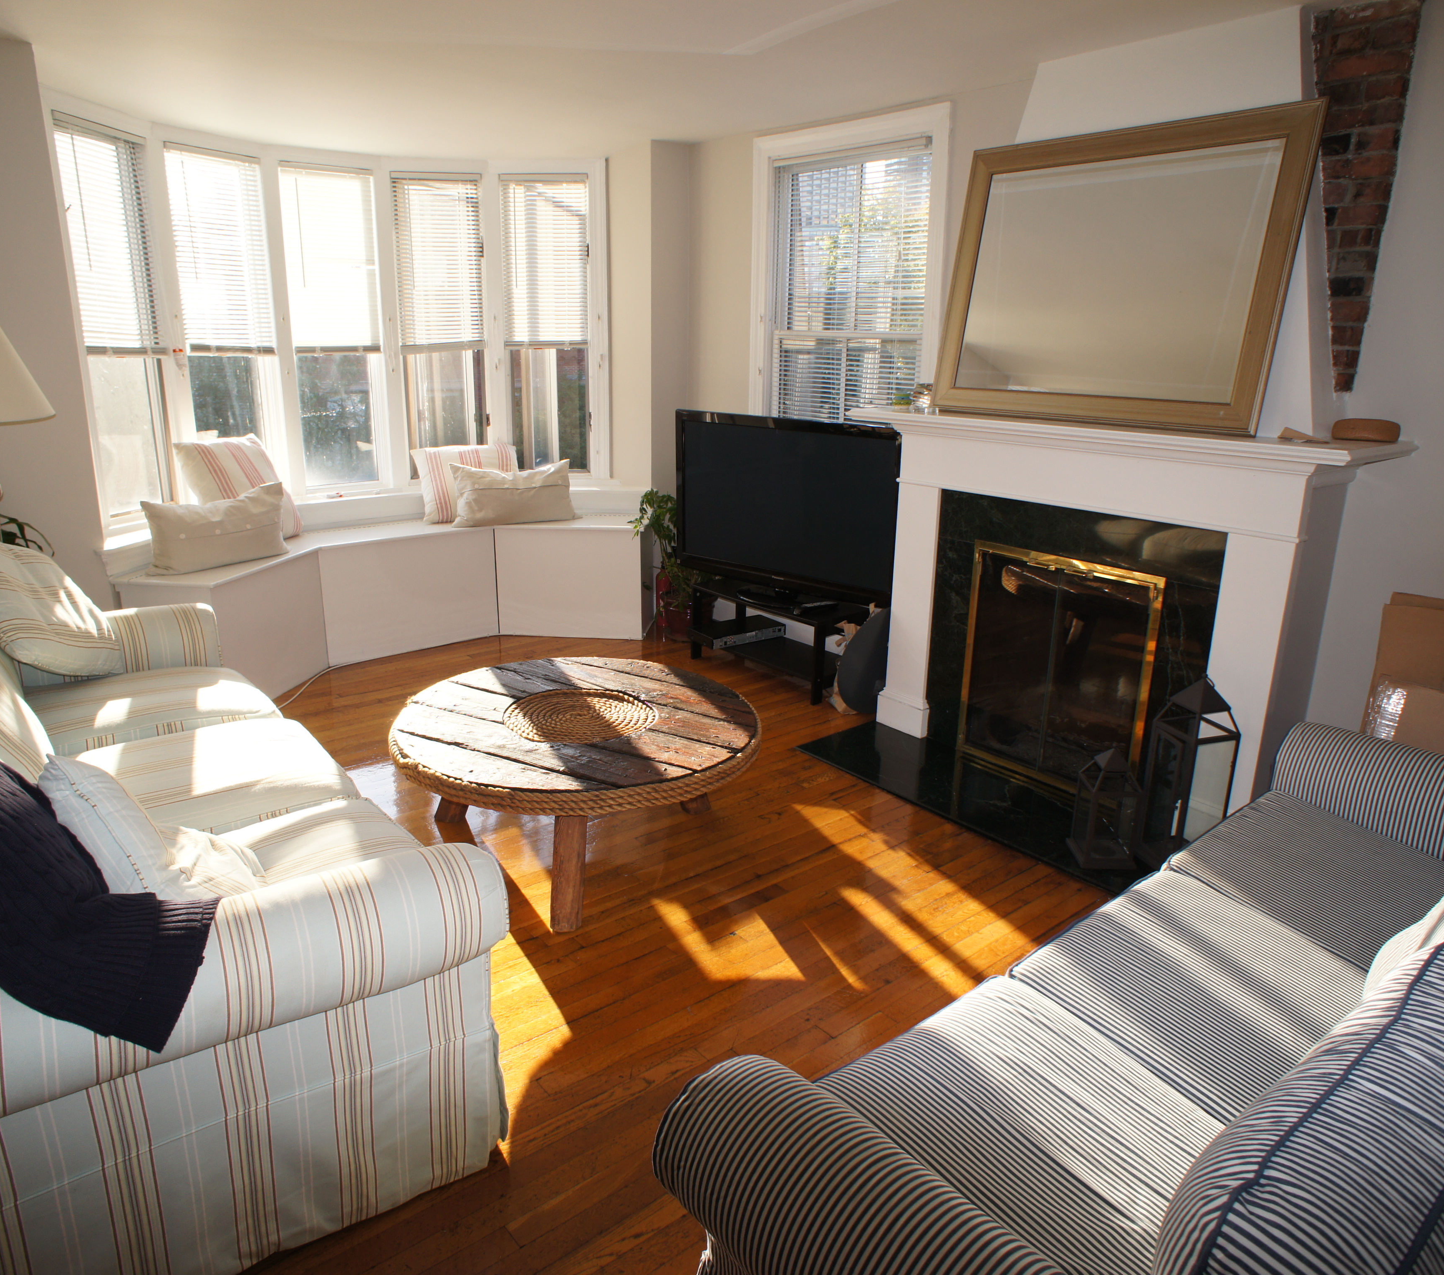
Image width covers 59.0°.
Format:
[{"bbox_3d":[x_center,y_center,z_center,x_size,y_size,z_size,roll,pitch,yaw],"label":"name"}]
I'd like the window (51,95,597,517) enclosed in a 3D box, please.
[{"bbox_3d":[-1.421,-1.310,5.267,0.550,1.450,2.280,16,22,42],"label":"window"}]

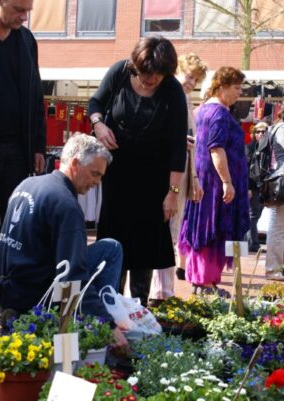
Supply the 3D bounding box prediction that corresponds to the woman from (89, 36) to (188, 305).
[{"bbox_3d":[-0.021,-0.162,6.100,0.580,1.670,0.480,3,0,-7],"label":"woman"}]

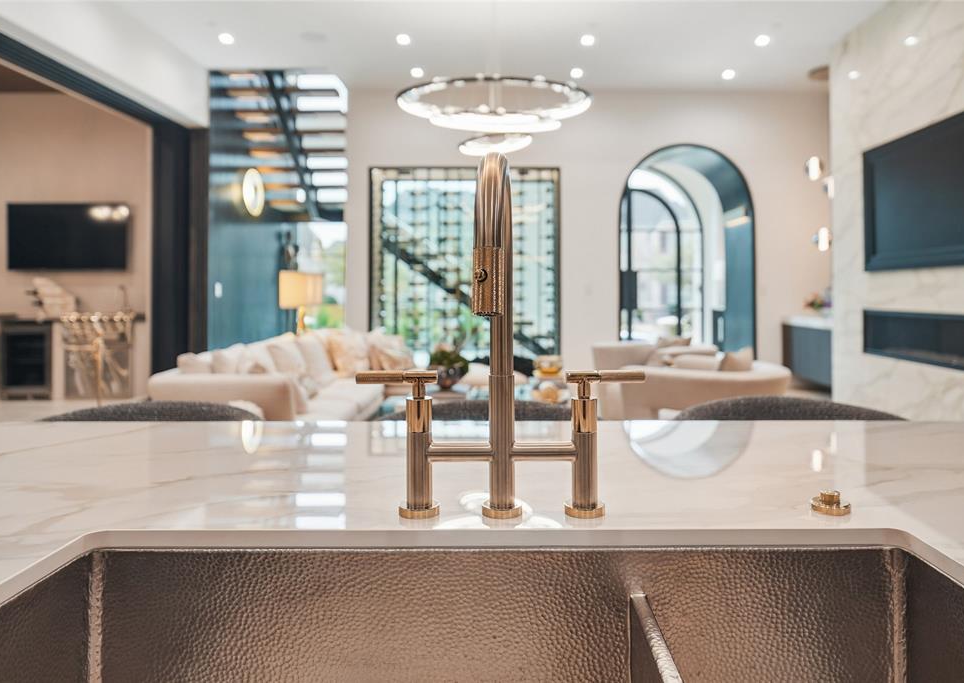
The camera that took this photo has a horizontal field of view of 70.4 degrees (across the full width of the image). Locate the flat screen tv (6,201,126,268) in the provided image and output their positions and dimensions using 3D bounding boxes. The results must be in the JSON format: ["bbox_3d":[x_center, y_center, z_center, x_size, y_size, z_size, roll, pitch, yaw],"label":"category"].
[{"bbox_3d":[-4.915,-1.240,8.100,1.430,0.810,0.060,0,2,2],"label":"flat screen tv"}]

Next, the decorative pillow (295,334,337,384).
[{"bbox_3d":[-1.415,0.153,5.800,0.160,0.450,0.450,-23,-7,23],"label":"decorative pillow"}]

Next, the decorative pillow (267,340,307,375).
[{"bbox_3d":[-1.554,0.158,5.400,0.150,0.420,0.440,-23,-7,23],"label":"decorative pillow"}]

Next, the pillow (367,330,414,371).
[{"bbox_3d":[-0.858,0.103,6.400,0.480,0.440,0.170,0,-20,-13],"label":"pillow"}]

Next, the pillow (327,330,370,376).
[{"bbox_3d":[-1.212,0.109,6.200,0.470,0.450,0.170,-2,-17,-37],"label":"pillow"}]

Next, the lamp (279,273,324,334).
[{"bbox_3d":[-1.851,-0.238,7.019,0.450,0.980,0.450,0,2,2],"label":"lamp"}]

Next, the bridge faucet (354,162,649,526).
[{"bbox_3d":[0.023,0.002,0.740,0.352,0.425,0.245,0,2,3],"label":"bridge faucet"}]

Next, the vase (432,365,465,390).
[{"bbox_3d":[-0.270,0.290,5.500,0.260,0.210,0.260,0,2,2],"label":"vase"}]

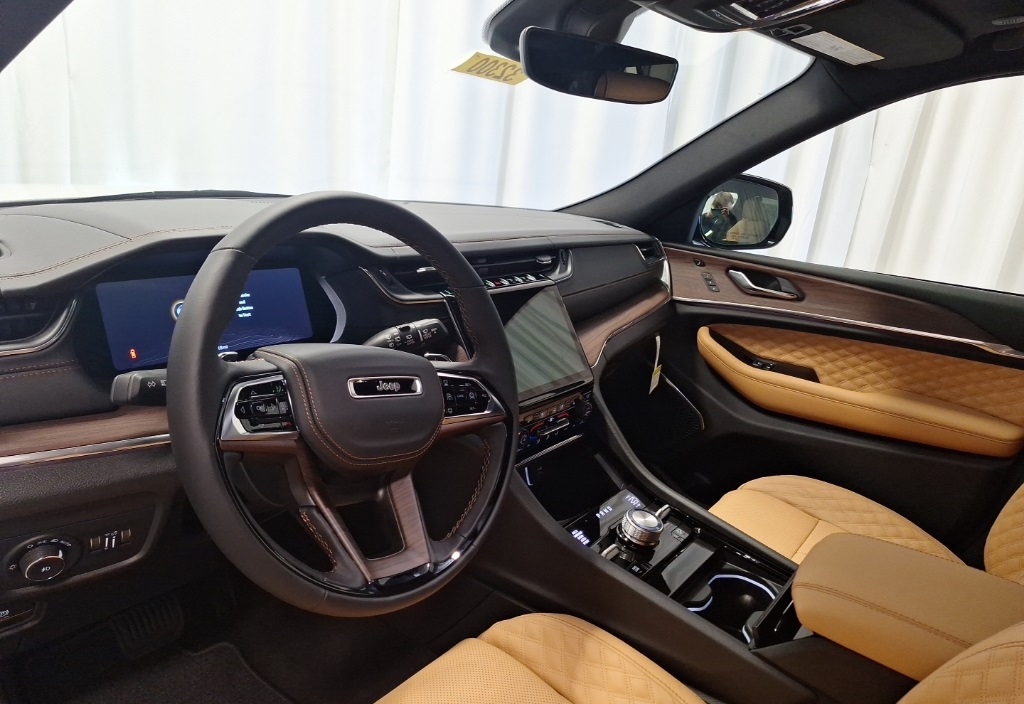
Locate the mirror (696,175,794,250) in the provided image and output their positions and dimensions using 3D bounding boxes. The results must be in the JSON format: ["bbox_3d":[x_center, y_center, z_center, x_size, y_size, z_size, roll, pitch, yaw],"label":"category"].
[{"bbox_3d":[0.568,-0.347,1.680,0.225,0.166,0.115,9,16,9],"label":"mirror"}]

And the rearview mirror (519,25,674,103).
[{"bbox_3d":[0.110,-0.365,0.875,0.245,0.067,0.037,-5,23,-31],"label":"rearview mirror"}]

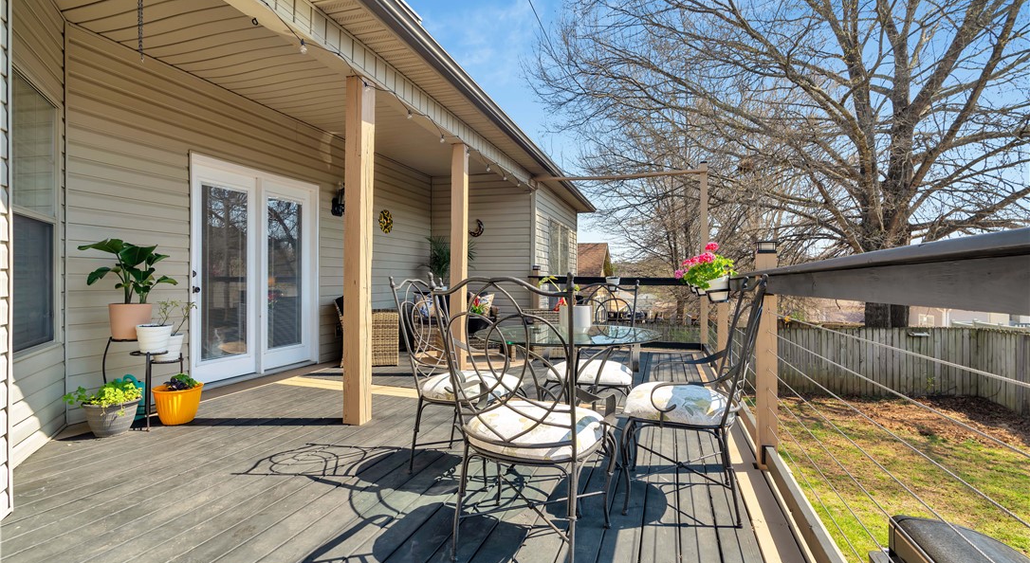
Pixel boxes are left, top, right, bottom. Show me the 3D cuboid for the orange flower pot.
[{"bbox_3d":[-2.435,0.896,3.312,0.305,0.250,0.305,0,0,0],"label":"orange flower pot"}]

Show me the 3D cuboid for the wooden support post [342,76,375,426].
[{"bbox_3d":[-1.129,-0.210,3.298,0.140,2.450,0.140,0,0,19],"label":"wooden support post"}]

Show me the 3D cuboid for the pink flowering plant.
[{"bbox_3d":[1.460,-0.090,3.500,0.380,0.430,0.440,0,0,19],"label":"pink flowering plant"}]

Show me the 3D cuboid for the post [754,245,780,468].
[{"bbox_3d":[1.388,0.410,2.510,0.100,1.220,0.100,0,0,19],"label":"post"}]

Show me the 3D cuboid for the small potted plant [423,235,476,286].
[{"bbox_3d":[-1.090,-0.200,7.700,0.800,1.150,0.820,0,0,0],"label":"small potted plant"}]

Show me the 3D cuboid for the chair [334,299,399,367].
[{"bbox_3d":[-1.830,0.615,5.730,0.720,0.810,0.700,0,0,-14],"label":"chair"}]

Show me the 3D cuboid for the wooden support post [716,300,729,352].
[{"bbox_3d":[2.070,0.450,4.550,0.095,1.160,0.095,0,0,19],"label":"wooden support post"}]

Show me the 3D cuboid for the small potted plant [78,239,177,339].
[{"bbox_3d":[-2.835,0.060,3.370,0.470,0.740,0.540,0,0,19],"label":"small potted plant"}]

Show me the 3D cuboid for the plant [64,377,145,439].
[{"bbox_3d":[-2.730,0.845,3.045,0.380,0.350,0.330,0,0,-41],"label":"plant"}]

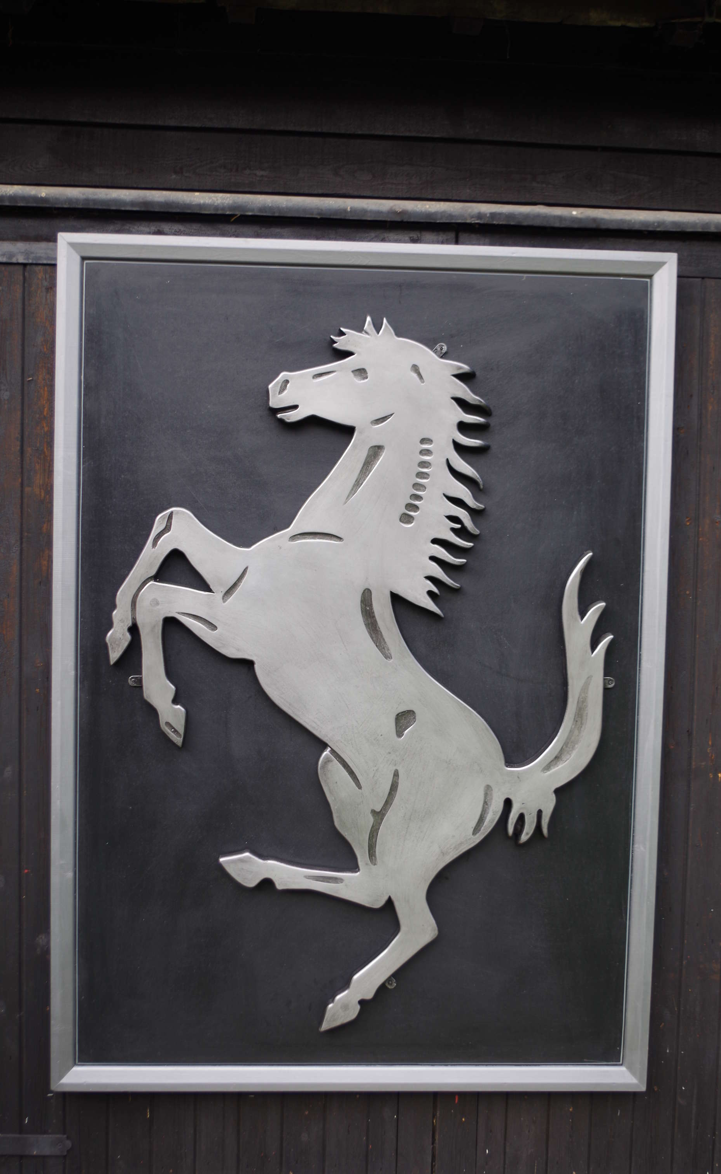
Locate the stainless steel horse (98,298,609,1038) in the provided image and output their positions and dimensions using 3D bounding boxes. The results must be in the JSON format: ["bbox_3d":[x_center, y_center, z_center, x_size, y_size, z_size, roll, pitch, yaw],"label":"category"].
[{"bbox_3d":[0.003,0.197,2.493,1.068,1.522,0.030,1,3,-3],"label":"stainless steel horse"}]

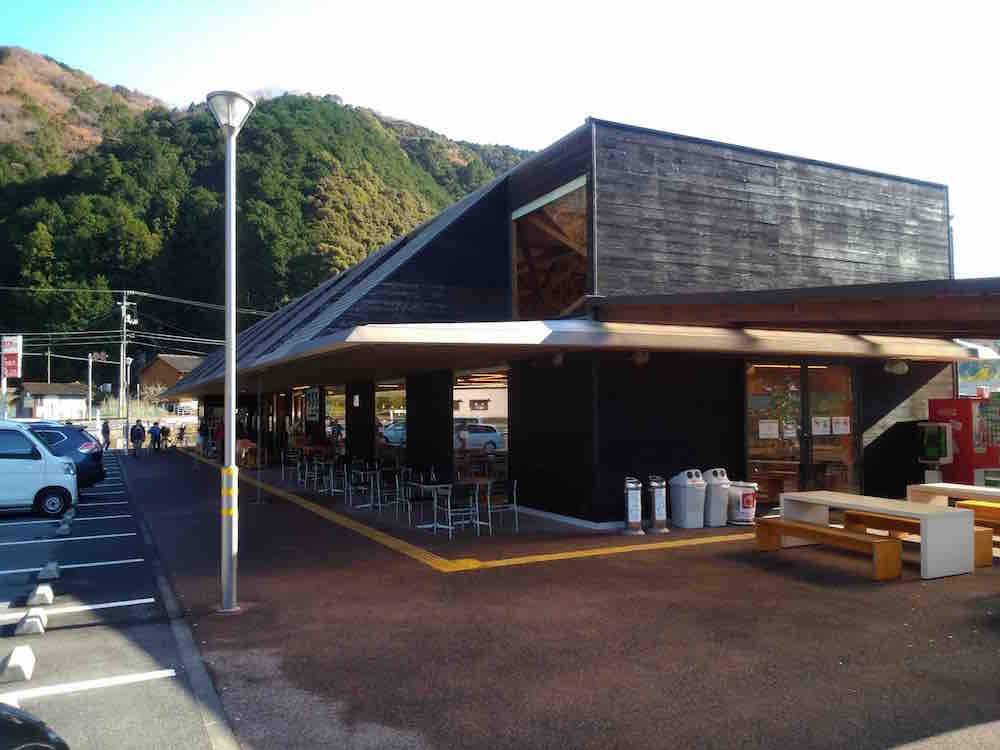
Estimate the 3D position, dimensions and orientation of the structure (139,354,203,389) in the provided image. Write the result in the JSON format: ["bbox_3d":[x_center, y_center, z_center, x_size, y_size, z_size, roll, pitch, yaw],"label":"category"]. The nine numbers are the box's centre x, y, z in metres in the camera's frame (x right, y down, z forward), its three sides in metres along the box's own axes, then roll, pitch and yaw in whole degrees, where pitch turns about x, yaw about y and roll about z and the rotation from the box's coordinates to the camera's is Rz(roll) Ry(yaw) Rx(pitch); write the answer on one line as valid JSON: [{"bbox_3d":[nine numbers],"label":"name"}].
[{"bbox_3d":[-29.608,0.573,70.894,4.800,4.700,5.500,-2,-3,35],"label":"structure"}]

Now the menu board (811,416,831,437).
[{"bbox_3d":[6.504,1.042,15.779,0.510,0.350,0.030,0,-3,-27],"label":"menu board"}]

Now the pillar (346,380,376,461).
[{"bbox_3d":[-4.472,1.637,25.339,0.260,2.860,2.850,0,-3,-27],"label":"pillar"}]

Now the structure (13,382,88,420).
[{"bbox_3d":[-44.275,2.616,77.000,6.702,3.653,5.000,1,-3,-27],"label":"structure"}]

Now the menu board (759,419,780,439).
[{"bbox_3d":[5.058,1.004,14.639,0.510,0.356,0.030,1,-3,-27],"label":"menu board"}]

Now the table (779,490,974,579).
[{"bbox_3d":[4.678,1.964,9.865,0.794,0.721,2.235,0,-2,-23],"label":"table"}]

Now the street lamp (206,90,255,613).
[{"bbox_3d":[-2.725,-0.267,7.924,0.490,5.193,0.490,-1,-3,0],"label":"street lamp"}]

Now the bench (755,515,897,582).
[{"bbox_3d":[4.035,2.134,9.731,0.427,0.440,1.905,1,-3,-22],"label":"bench"}]

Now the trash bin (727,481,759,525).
[{"bbox_3d":[4.022,2.111,12.941,0.460,0.690,0.460,-1,-2,0],"label":"trash bin"}]

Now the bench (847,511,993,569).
[{"bbox_3d":[5.465,2.148,10.312,0.427,0.440,1.905,0,-3,-21],"label":"bench"}]

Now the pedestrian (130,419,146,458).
[{"bbox_3d":[-16.427,2.849,35.451,0.580,1.680,0.360,0,-2,-25],"label":"pedestrian"}]

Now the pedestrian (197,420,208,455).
[{"bbox_3d":[-12.884,2.704,33.838,0.500,1.640,0.340,0,-2,-21],"label":"pedestrian"}]

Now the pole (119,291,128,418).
[{"bbox_3d":[-29.887,-1.629,62.000,0.400,10.163,0.400,1,-3,-27],"label":"pole"}]

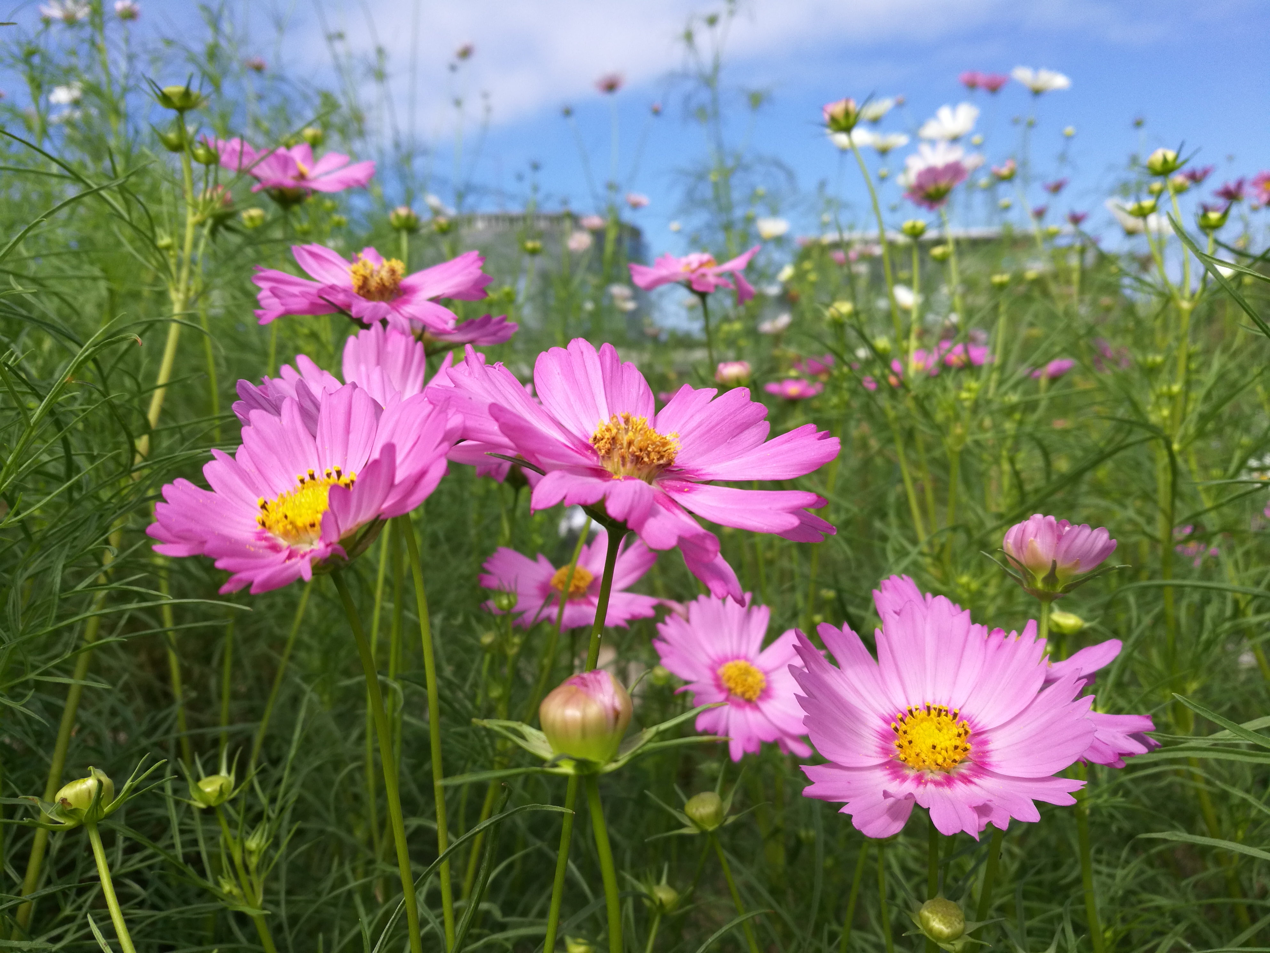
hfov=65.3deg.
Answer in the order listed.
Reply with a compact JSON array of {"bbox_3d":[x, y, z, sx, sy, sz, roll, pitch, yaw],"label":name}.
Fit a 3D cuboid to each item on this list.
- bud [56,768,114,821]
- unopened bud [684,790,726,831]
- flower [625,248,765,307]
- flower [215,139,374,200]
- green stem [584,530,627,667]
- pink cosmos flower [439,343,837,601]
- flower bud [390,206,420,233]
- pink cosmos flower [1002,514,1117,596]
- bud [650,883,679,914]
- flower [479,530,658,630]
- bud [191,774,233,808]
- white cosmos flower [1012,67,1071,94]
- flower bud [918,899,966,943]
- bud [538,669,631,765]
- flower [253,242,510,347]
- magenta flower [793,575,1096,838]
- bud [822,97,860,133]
[{"bbox_3d":[-0.105,0.061,0.190,0.011,0.010,0.011,-1,13,-29],"label":"bud"},{"bbox_3d":[0.017,0.081,0.240,0.010,0.010,0.010,4,12,5],"label":"unopened bud"},{"bbox_3d":[0.033,-0.112,0.550,0.073,0.028,0.068,0,13,0],"label":"flower"},{"bbox_3d":[-0.151,-0.136,0.440,0.068,0.021,0.064,5,19,-20],"label":"flower"},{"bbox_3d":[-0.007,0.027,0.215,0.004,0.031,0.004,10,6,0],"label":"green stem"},{"bbox_3d":[0.000,-0.004,0.190,0.074,0.028,0.067,18,25,0],"label":"pink cosmos flower"},{"bbox_3d":[-0.116,-0.130,0.500,0.015,0.014,0.015,0,7,0],"label":"flower bud"},{"bbox_3d":[0.124,0.023,0.290,0.034,0.025,0.032,2,8,0],"label":"pink cosmos flower"},{"bbox_3d":[0.008,0.117,0.275,0.008,0.009,0.008,4,12,3],"label":"bud"},{"bbox_3d":[-0.028,0.044,0.420,0.076,0.025,0.073,6,34,0],"label":"flower"},{"bbox_3d":[-0.111,0.083,0.260,0.011,0.009,0.011,-5,7,0],"label":"bud"},{"bbox_3d":[0.451,-0.440,1.100,0.064,0.025,0.062,9,9,19],"label":"white cosmos flower"},{"bbox_3d":[0.077,0.112,0.250,0.012,0.011,0.012,-2,14,0],"label":"flower bud"},{"bbox_3d":[-0.009,0.042,0.172,0.015,0.015,0.015,7,12,-1],"label":"bud"},{"bbox_3d":[-0.088,-0.063,0.340,0.085,0.030,0.076,0,18,0],"label":"flower"},{"bbox_3d":[0.070,0.053,0.228,0.067,0.021,0.062,1,38,0],"label":"magenta flower"},{"bbox_3d":[0.108,-0.189,0.520,0.019,0.018,0.019,-9,7,0],"label":"bud"}]

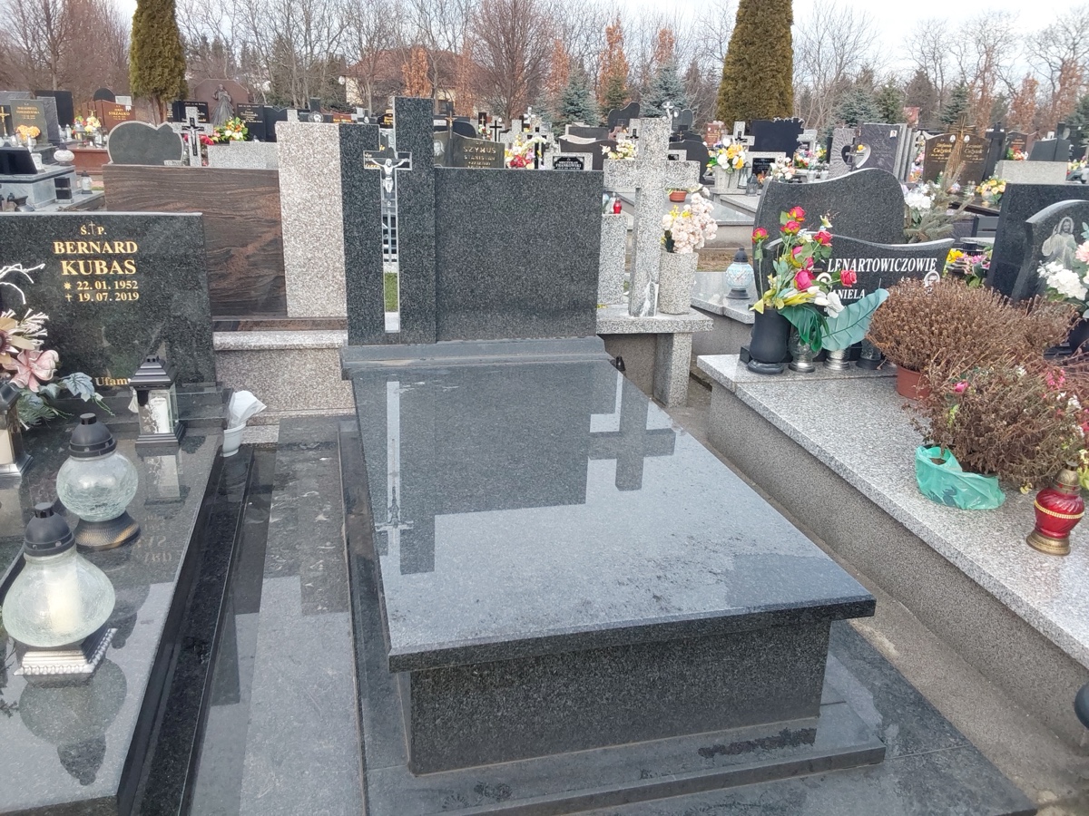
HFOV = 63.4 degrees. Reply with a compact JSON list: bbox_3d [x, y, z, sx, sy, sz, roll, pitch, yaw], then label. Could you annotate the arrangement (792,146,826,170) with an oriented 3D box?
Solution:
[{"bbox_3d":[3.454,-3.270,11.500,0.461,0.308,0.330,-3,20,-13],"label":"arrangement"}]

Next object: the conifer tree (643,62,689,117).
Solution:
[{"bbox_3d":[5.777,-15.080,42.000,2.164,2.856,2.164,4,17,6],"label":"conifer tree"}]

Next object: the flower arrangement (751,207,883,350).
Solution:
[{"bbox_3d":[1.280,-0.602,4.150,0.642,0.677,0.420,-3,20,-13],"label":"flower arrangement"}]

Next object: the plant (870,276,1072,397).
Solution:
[{"bbox_3d":[1.714,-0.291,3.550,0.740,0.440,0.620,10,19,25],"label":"plant"}]

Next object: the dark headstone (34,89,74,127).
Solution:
[{"bbox_3d":[-9.770,-5.888,17.686,0.750,0.920,0.100,-3,18,-14],"label":"dark headstone"}]

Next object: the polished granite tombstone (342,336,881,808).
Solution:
[{"bbox_3d":[-0.018,0.290,2.811,1.165,0.430,2.079,-3,20,-13],"label":"polished granite tombstone"}]

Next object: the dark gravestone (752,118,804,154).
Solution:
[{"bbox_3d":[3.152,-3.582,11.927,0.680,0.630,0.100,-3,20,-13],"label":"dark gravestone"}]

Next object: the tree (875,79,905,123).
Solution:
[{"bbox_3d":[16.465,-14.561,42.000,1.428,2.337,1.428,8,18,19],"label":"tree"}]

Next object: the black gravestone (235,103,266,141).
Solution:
[{"bbox_3d":[-5.753,-5.567,17.374,0.510,0.820,0.090,-1,19,-9],"label":"black gravestone"}]

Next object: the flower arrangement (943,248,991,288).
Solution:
[{"bbox_3d":[2.822,-0.933,5.900,0.290,0.300,0.280,-3,20,-13],"label":"flower arrangement"}]

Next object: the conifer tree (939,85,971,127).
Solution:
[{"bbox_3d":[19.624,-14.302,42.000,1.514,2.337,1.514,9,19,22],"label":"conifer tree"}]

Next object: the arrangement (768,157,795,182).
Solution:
[{"bbox_3d":[2.775,-2.785,10.300,0.315,0.308,0.280,-3,20,-13],"label":"arrangement"}]

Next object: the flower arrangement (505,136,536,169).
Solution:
[{"bbox_3d":[-0.261,-2.678,9.518,0.360,0.480,0.320,-3,18,-14],"label":"flower arrangement"}]

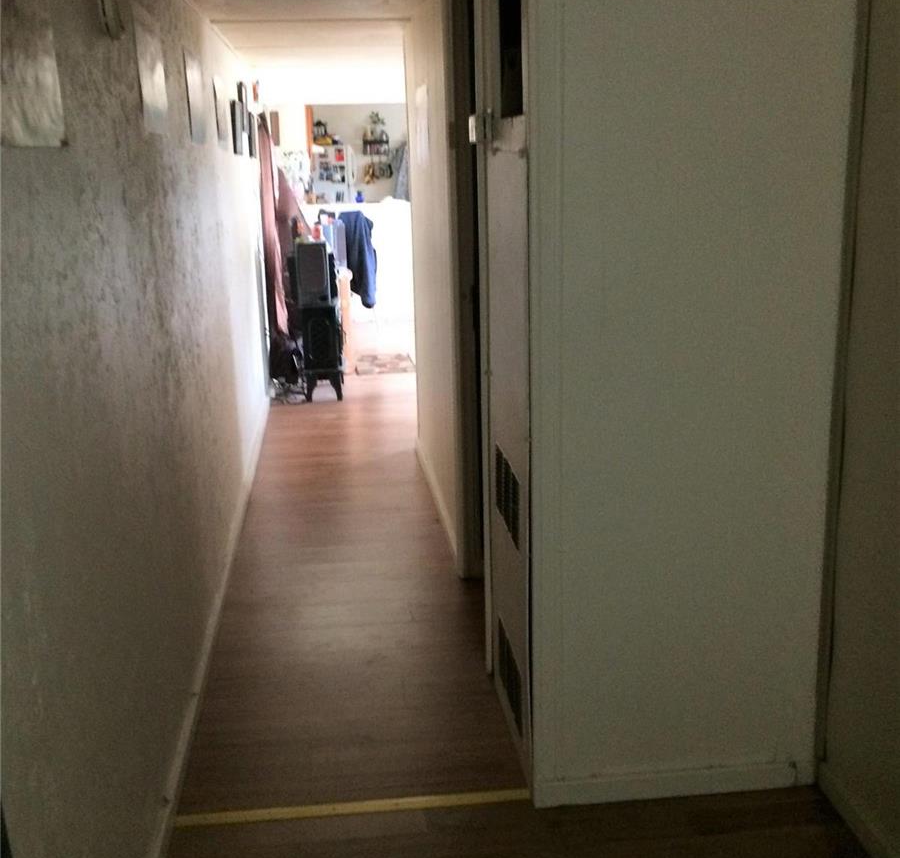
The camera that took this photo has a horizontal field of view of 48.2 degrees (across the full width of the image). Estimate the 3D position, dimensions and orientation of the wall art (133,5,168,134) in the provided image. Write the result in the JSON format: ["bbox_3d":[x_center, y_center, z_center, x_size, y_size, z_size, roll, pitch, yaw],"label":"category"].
[{"bbox_3d":[-0.797,-0.948,2.693,0.015,0.304,0.376,-3,15,-6],"label":"wall art"}]

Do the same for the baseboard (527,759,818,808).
[{"bbox_3d":[0.568,0.889,2.524,0.723,0.075,0.013,-3,15,-6],"label":"baseboard"}]

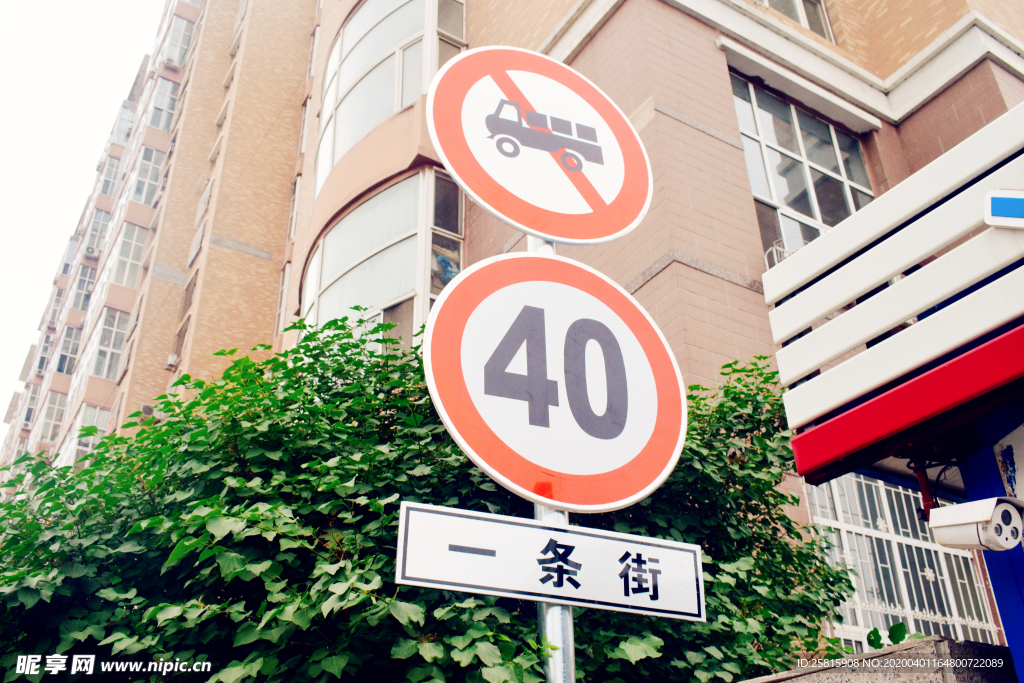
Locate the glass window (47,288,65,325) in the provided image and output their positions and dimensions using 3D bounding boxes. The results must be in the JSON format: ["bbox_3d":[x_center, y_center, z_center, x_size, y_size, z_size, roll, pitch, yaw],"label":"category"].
[{"bbox_3d":[-24.766,-1.859,51.463,0.641,2.121,0.150,16,-35,-27],"label":"glass window"}]

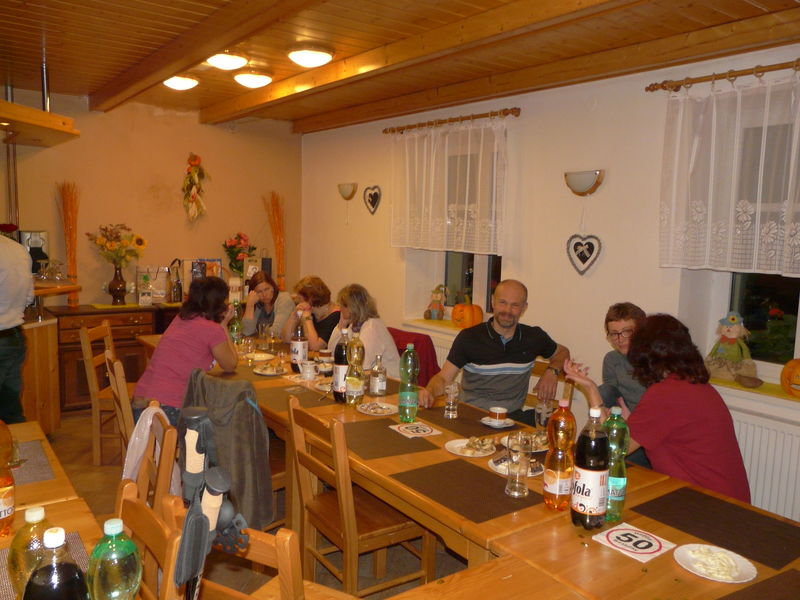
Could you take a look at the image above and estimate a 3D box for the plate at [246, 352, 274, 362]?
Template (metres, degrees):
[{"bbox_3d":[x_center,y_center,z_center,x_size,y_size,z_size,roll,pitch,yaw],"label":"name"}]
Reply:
[{"bbox_3d":[-0.846,0.356,3.930,0.185,0.020,0.185,1,7,0],"label":"plate"}]

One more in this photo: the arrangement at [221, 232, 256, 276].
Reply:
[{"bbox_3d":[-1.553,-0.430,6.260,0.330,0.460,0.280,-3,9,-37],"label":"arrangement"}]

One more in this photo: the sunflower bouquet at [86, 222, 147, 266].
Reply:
[{"bbox_3d":[-2.443,-0.478,5.577,0.510,0.400,0.420,-3,8,-36],"label":"sunflower bouquet"}]

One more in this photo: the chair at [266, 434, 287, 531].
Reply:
[{"bbox_3d":[-0.663,0.770,3.191,0.400,0.925,0.495,7,9,40],"label":"chair"}]

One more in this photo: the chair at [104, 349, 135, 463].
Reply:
[{"bbox_3d":[-1.277,0.720,3.458,0.495,0.925,0.400,-2,8,-30],"label":"chair"}]

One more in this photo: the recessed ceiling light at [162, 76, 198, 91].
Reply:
[{"bbox_3d":[-1.586,-1.582,4.696,0.270,0.090,0.270,-4,9,-36],"label":"recessed ceiling light"}]

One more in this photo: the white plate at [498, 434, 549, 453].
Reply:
[{"bbox_3d":[0.488,0.558,2.499,0.195,0.022,0.195,1,7,0],"label":"white plate"}]

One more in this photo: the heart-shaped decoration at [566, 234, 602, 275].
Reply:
[{"bbox_3d":[1.154,-0.281,4.046,0.025,0.248,0.258,-3,8,-38],"label":"heart-shaped decoration"}]

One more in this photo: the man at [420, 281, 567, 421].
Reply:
[{"bbox_3d":[0.502,0.577,3.198,0.700,1.340,0.720,4,7,16],"label":"man"}]

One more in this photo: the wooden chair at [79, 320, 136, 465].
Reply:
[{"bbox_3d":[-1.788,0.607,4.320,0.480,0.890,0.400,1,7,0],"label":"wooden chair"}]

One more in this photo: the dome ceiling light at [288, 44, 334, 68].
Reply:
[{"bbox_3d":[-0.535,-1.462,3.893,0.275,0.090,0.275,1,7,0],"label":"dome ceiling light"}]

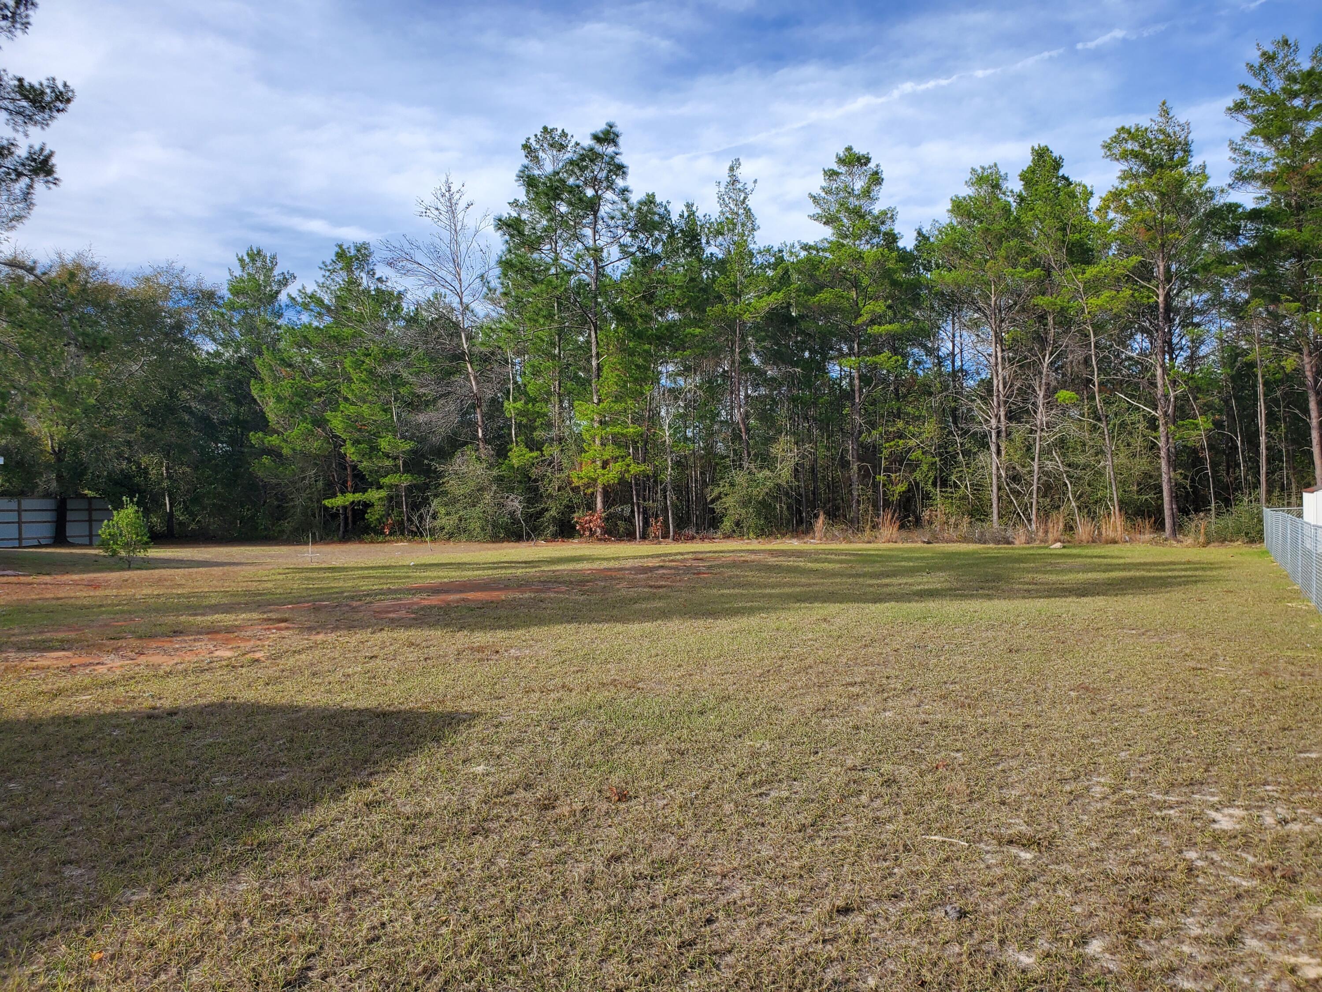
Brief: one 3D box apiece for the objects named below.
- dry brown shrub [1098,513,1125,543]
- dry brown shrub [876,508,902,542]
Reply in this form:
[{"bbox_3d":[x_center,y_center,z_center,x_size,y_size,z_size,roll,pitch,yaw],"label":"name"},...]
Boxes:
[{"bbox_3d":[15.180,1.094,33.400,0.920,1.050,0.860,0,0,0],"label":"dry brown shrub"},{"bbox_3d":[7.800,1.026,34.000,0.840,1.170,0.820,0,0,0],"label":"dry brown shrub"}]

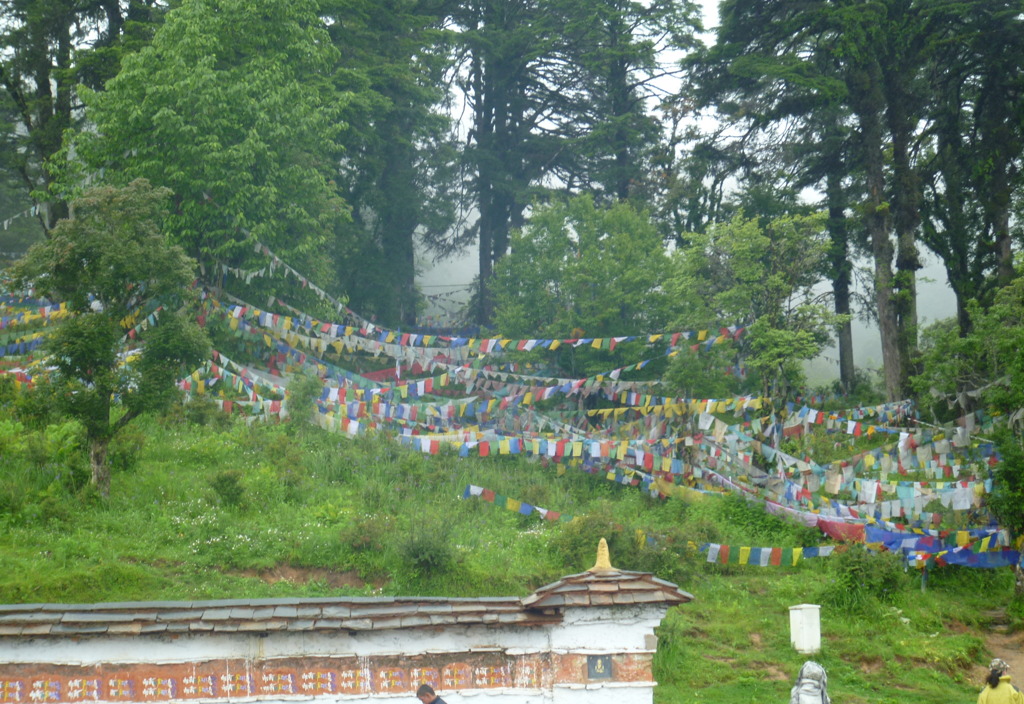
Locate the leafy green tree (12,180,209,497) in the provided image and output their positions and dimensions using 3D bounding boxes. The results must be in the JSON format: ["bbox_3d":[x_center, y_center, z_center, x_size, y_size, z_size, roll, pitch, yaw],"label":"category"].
[{"bbox_3d":[-7.360,-0.247,38.500,3.593,5.793,3.413,0,-4,0],"label":"leafy green tree"}]

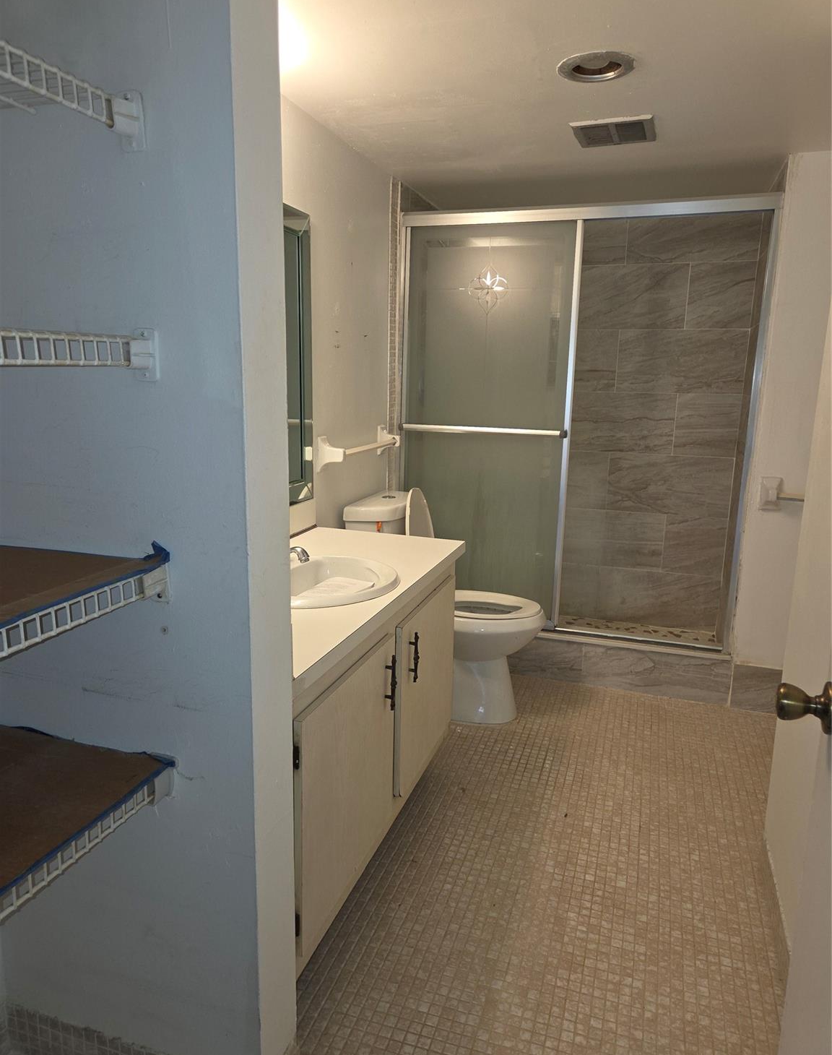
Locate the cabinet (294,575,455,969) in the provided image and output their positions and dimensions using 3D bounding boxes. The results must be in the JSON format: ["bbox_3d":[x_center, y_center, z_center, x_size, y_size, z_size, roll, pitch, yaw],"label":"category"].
[{"bbox_3d":[-0.311,0.552,2.127,0.553,0.740,1.222,5,13,18],"label":"cabinet"}]

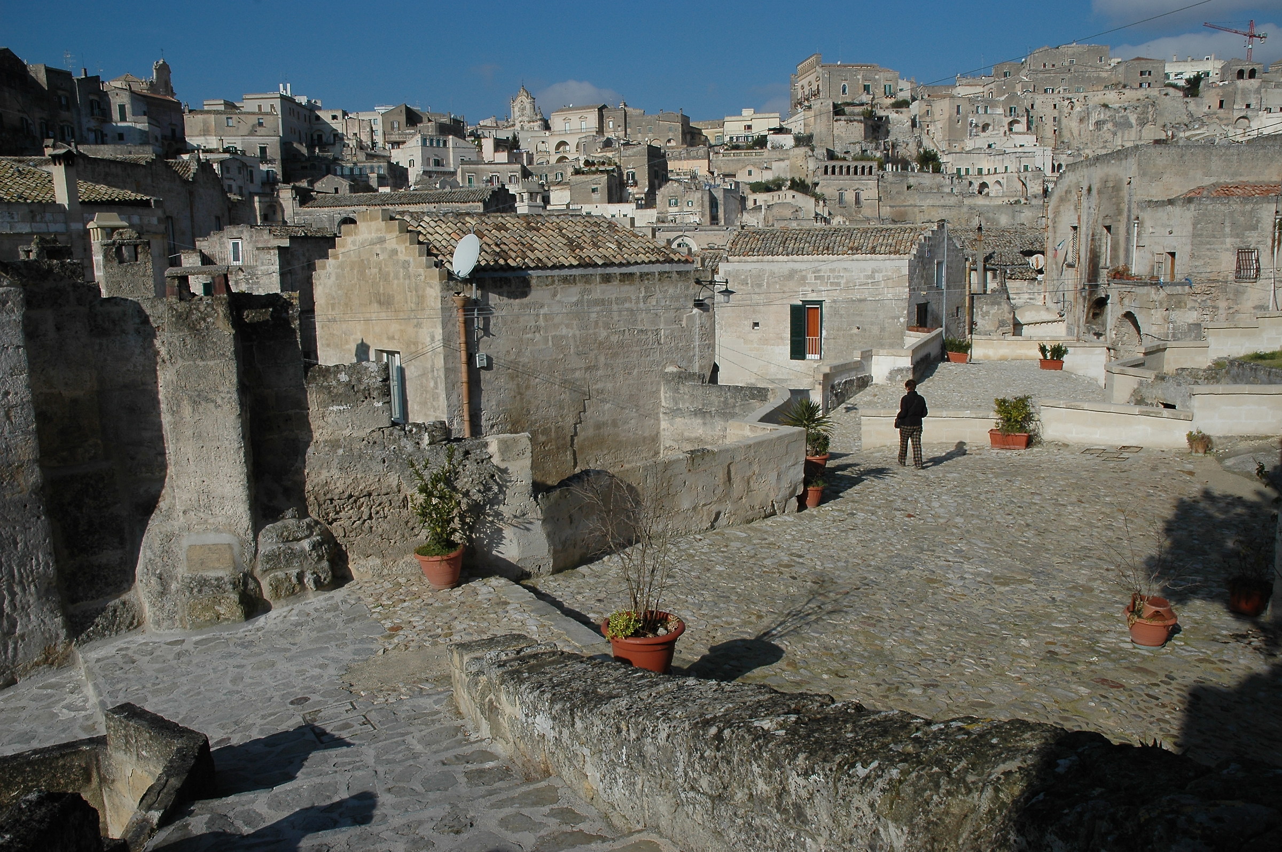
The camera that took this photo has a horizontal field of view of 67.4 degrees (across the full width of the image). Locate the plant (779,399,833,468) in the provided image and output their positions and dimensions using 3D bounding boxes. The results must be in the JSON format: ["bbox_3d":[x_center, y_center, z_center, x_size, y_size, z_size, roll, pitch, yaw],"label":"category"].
[{"bbox_3d":[2.708,0.211,15.600,0.860,1.300,0.800,1,9,11],"label":"plant"}]

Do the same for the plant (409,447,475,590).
[{"bbox_3d":[-2.136,0.984,10.350,0.625,1.434,0.594,-1,9,0],"label":"plant"}]

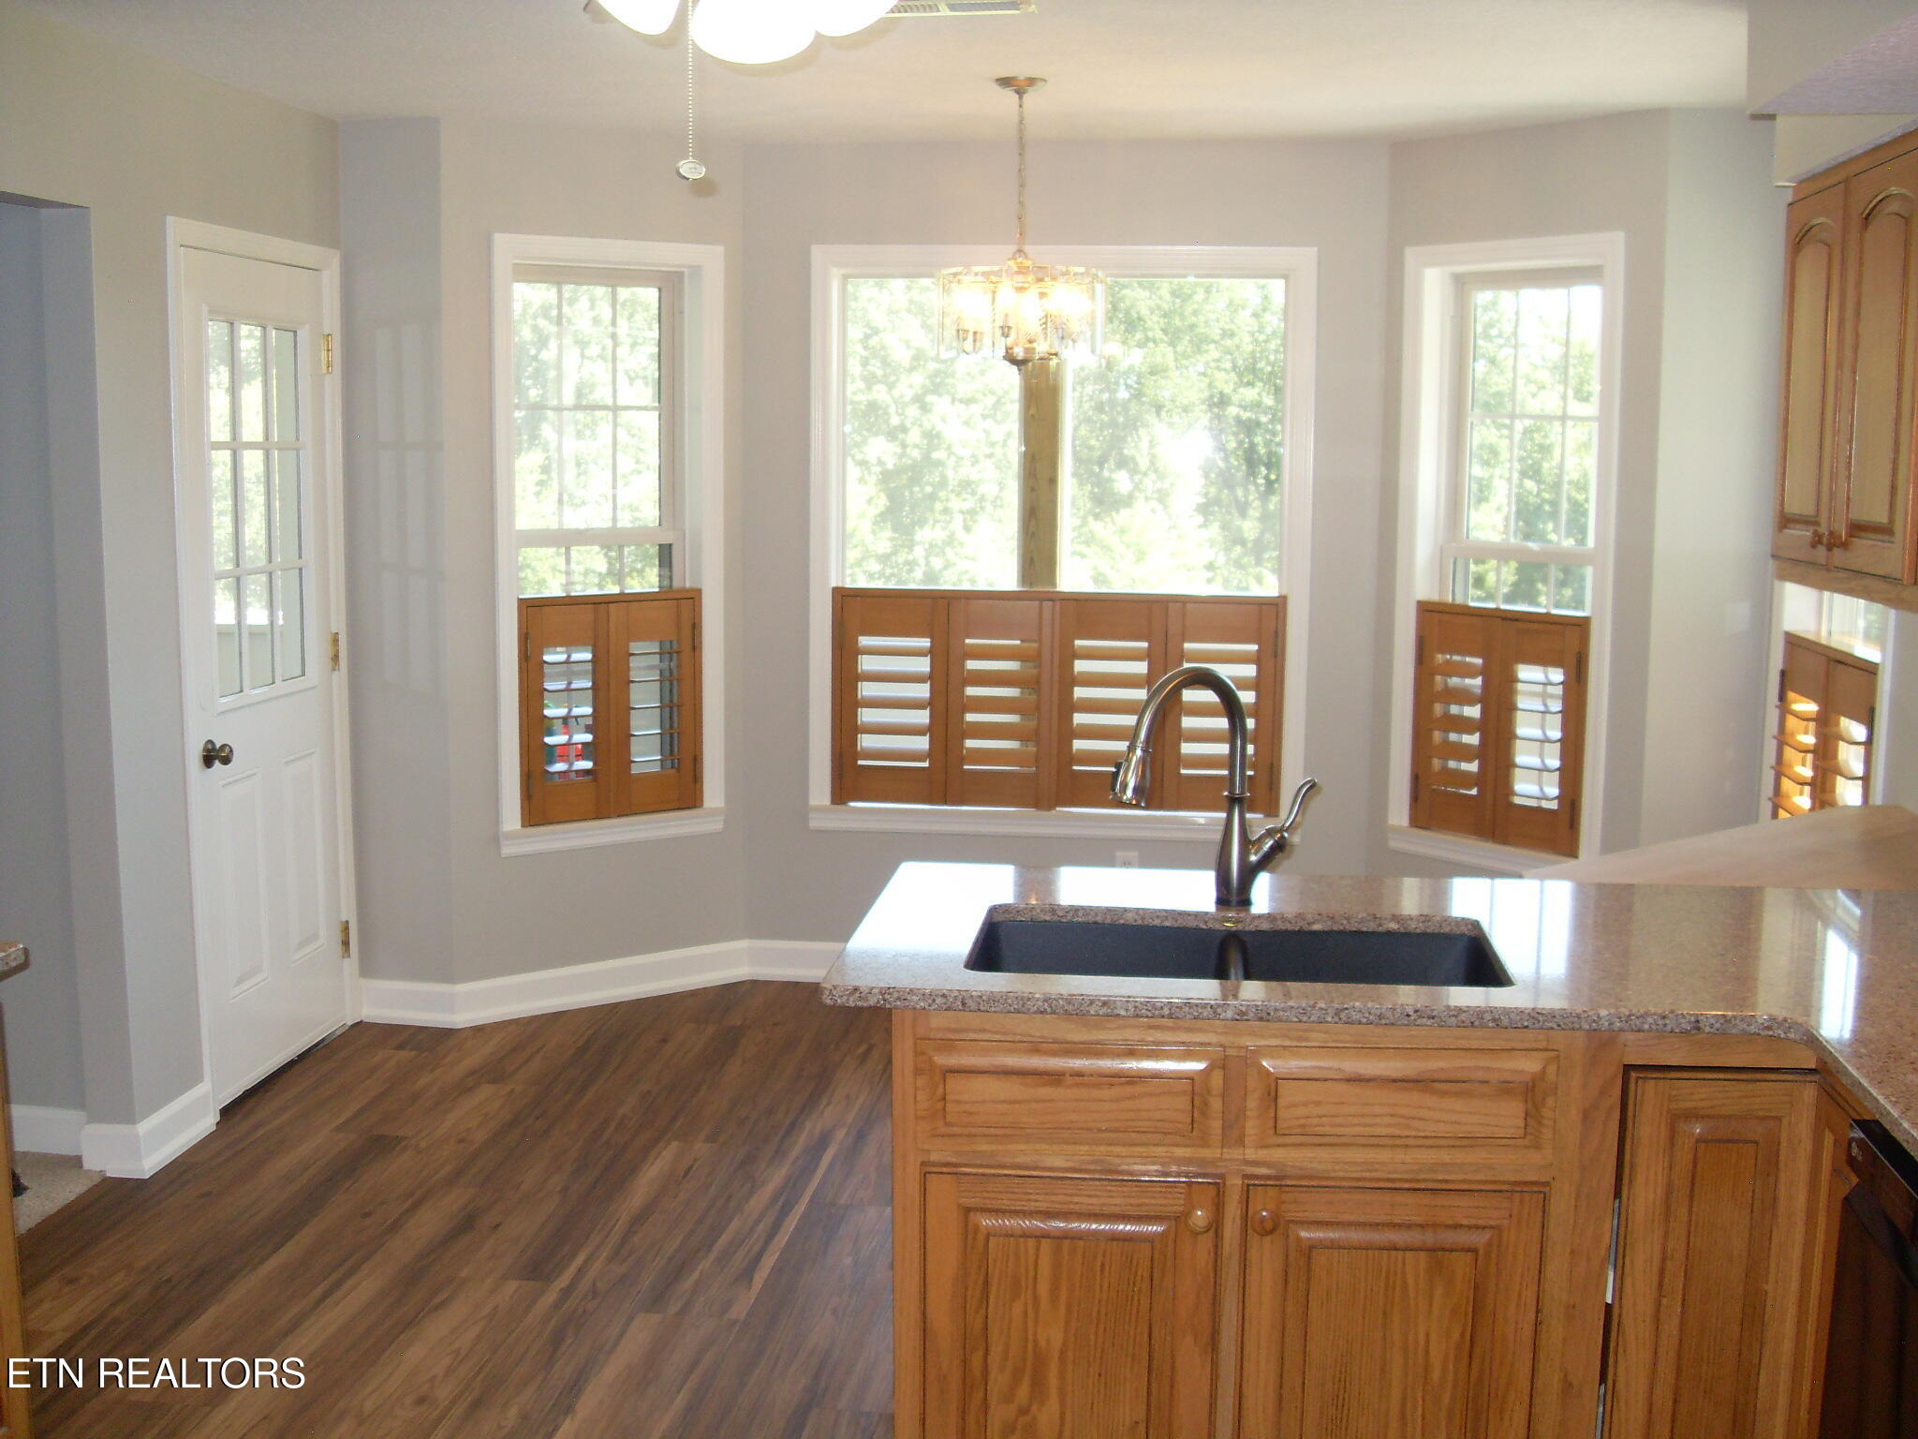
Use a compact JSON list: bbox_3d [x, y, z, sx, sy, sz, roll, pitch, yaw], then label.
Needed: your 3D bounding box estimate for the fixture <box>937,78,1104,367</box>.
[{"bbox_3d":[0.146,-1.152,4.786,0.400,0.680,0.400,1,8,7],"label":"fixture"}]

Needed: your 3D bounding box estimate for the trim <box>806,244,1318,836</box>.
[{"bbox_3d":[0.282,-0.495,5.857,1.435,1.694,0.080,1,8,7],"label":"trim"}]

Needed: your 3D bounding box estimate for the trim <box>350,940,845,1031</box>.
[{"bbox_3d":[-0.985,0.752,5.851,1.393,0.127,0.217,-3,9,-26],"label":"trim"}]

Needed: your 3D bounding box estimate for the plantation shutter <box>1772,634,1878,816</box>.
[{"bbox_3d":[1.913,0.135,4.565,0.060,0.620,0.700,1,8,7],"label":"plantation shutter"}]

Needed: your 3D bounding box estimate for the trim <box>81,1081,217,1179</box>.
[{"bbox_3d":[-1.804,0.903,4.563,0.165,0.127,0.350,1,8,7],"label":"trim"}]

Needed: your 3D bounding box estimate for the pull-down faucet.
[{"bbox_3d":[0.382,0.107,3.030,0.310,0.368,0.150,-6,10,-42],"label":"pull-down faucet"}]

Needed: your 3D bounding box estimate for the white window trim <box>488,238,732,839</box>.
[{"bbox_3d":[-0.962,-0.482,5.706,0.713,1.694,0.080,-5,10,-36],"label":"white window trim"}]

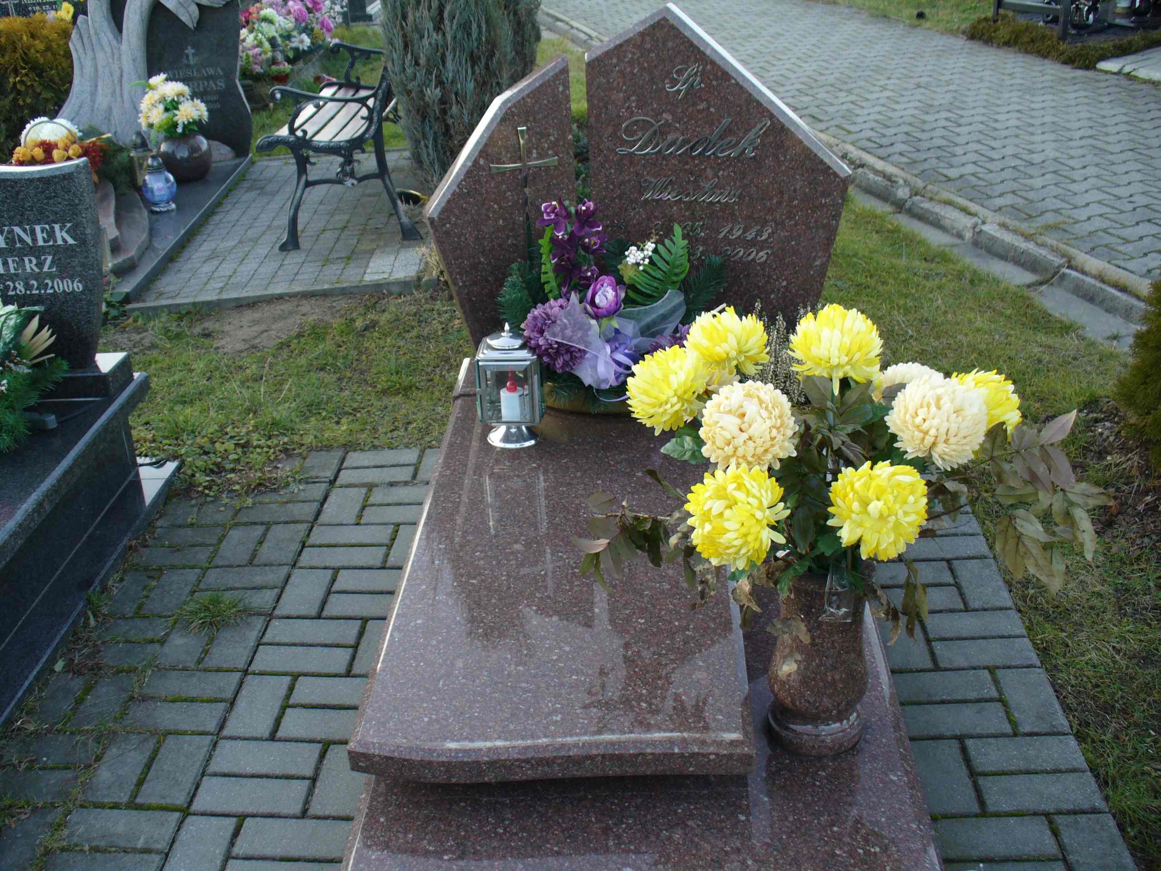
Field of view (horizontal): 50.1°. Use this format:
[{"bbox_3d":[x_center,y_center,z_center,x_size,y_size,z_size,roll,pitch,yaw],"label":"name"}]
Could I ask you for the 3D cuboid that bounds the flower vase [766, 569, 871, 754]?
[{"bbox_3d":[0.421,0.408,2.206,0.170,0.285,0.170,0,26,3],"label":"flower vase"}]

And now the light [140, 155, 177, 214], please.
[{"bbox_3d":[-1.883,-1.131,5.542,0.148,0.250,0.148,0,26,3],"label":"light"}]

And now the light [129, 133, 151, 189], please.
[{"bbox_3d":[-2.083,-1.313,5.917,0.105,0.256,0.105,0,26,3],"label":"light"}]

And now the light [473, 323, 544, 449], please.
[{"bbox_3d":[-0.166,-0.127,2.912,0.155,0.292,0.155,0,26,3],"label":"light"}]

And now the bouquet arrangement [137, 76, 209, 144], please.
[{"bbox_3d":[-1.923,-1.536,5.858,0.320,0.330,0.290,0,26,3],"label":"bouquet arrangement"}]

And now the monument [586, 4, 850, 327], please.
[{"bbox_3d":[0.332,-0.570,3.027,0.625,0.925,0.080,0,26,3],"label":"monument"}]

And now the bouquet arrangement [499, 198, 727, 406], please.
[{"bbox_3d":[0.077,-0.294,2.938,0.530,0.540,0.320,0,26,3],"label":"bouquet arrangement"}]

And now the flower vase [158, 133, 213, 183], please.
[{"bbox_3d":[-1.898,-1.333,5.974,0.237,0.233,0.237,0,26,3],"label":"flower vase"}]

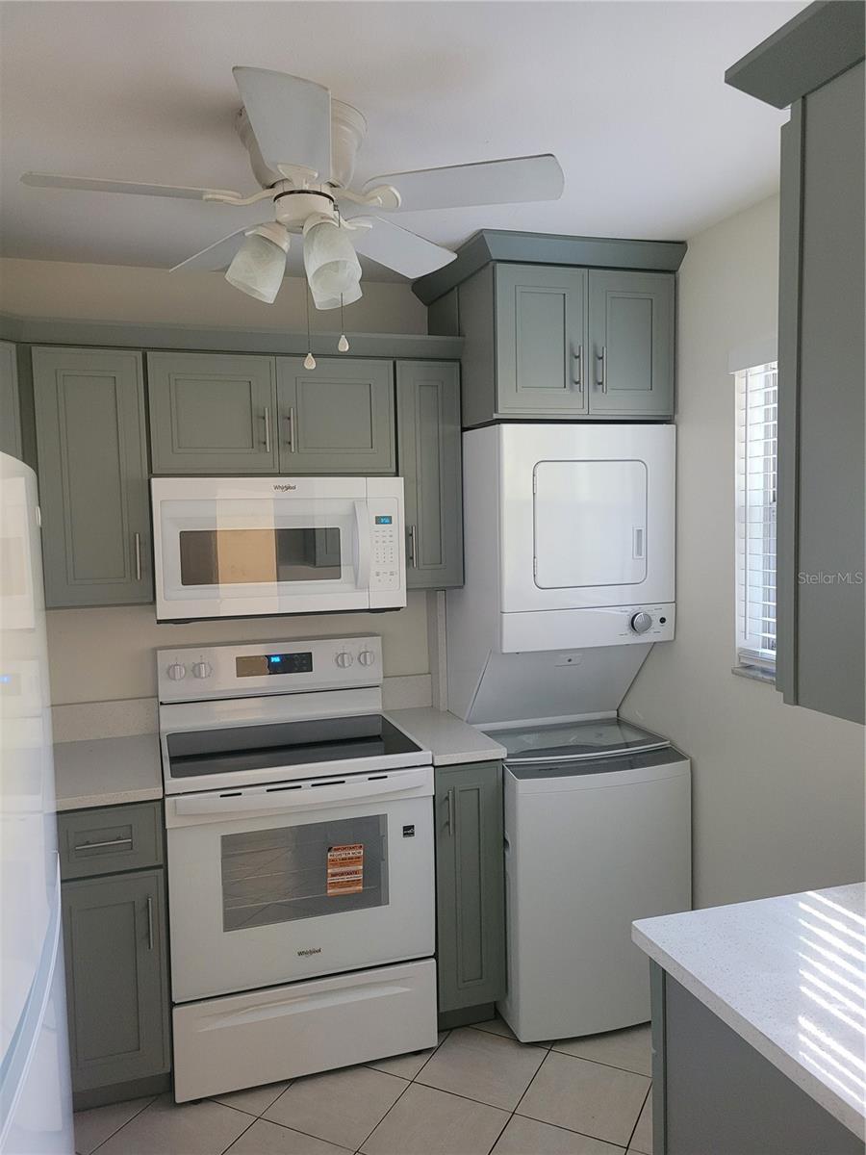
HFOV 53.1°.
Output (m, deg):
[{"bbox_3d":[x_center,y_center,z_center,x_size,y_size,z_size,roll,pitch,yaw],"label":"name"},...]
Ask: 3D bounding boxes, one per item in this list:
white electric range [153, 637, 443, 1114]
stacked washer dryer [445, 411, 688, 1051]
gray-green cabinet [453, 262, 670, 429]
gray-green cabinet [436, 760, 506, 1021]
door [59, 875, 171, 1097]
[{"bbox_3d":[-0.447,0.835,2.745,0.757,1.192,0.675,-3,5,-18],"label":"white electric range"},{"bbox_3d":[0.436,0.458,2.930,0.606,1.880,0.675,-3,5,-18],"label":"stacked washer dryer"},{"bbox_3d":[0.426,-0.711,2.772,0.610,0.450,0.315,-3,5,-18],"label":"gray-green cabinet"},{"bbox_3d":[0.025,0.976,2.953,0.228,0.870,0.601,-2,5,-18],"label":"gray-green cabinet"},{"bbox_3d":[-0.871,1.087,2.347,0.296,0.579,0.022,-3,5,-18],"label":"door"}]

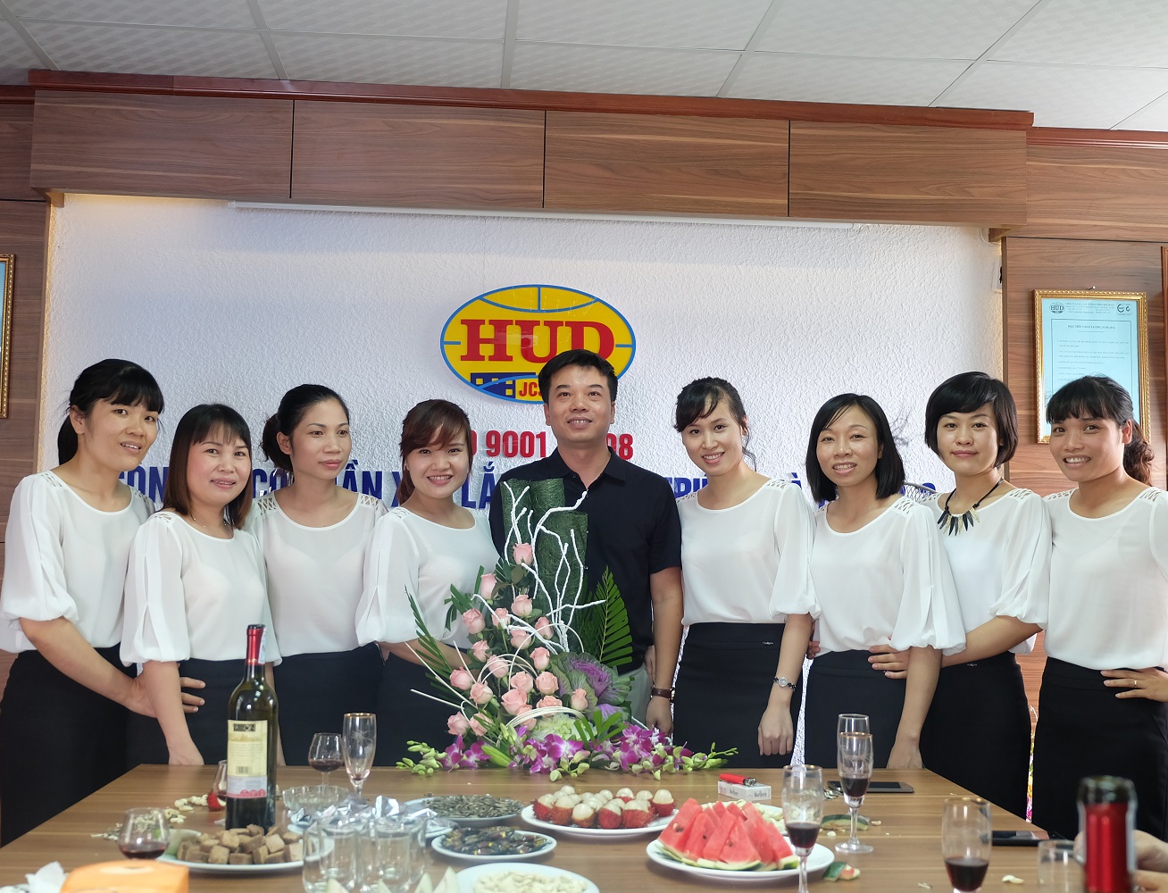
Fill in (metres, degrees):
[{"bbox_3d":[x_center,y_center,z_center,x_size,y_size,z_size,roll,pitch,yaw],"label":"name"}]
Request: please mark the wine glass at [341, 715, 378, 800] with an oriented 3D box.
[{"bbox_3d":[-0.366,0.523,2.172,0.060,0.173,0.060,1,-4,-4],"label":"wine glass"}]

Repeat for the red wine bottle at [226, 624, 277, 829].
[{"bbox_3d":[-0.501,0.431,2.038,0.078,0.315,0.078,1,-4,-4],"label":"red wine bottle"}]

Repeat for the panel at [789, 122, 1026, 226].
[{"bbox_3d":[0.923,-0.776,3.830,0.689,0.275,0.030,1,-4,-4],"label":"panel"}]

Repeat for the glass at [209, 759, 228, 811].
[{"bbox_3d":[-0.541,0.543,2.064,0.065,0.112,0.065,1,-4,-4],"label":"glass"}]

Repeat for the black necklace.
[{"bbox_3d":[0.844,0.123,2.933,0.150,0.140,0.130,-1,-5,29],"label":"black necklace"}]

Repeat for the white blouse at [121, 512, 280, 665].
[{"bbox_3d":[-0.804,0.296,2.813,0.340,0.340,0.230,3,-4,-24],"label":"white blouse"}]

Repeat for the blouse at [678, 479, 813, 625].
[{"bbox_3d":[0.343,0.238,3.027,0.370,0.330,0.250,-1,-4,23],"label":"blouse"}]

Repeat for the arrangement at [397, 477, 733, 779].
[{"bbox_3d":[-0.030,0.347,2.587,0.630,0.570,0.340,1,-4,-4],"label":"arrangement"}]

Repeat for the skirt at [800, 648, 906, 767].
[{"bbox_3d":[0.599,0.713,2.891,0.290,0.540,0.220,0,-4,18],"label":"skirt"}]

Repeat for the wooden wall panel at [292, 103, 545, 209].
[{"bbox_3d":[-0.459,-0.806,3.726,0.695,0.273,0.030,1,-4,-4],"label":"wooden wall panel"}]

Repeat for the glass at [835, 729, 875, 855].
[{"bbox_3d":[0.409,0.519,2.020,0.058,0.168,0.058,1,-4,-4],"label":"glass"}]

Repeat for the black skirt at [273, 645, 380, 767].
[{"bbox_3d":[-0.576,0.715,2.922,0.300,0.540,0.220,2,-4,-10],"label":"black skirt"}]

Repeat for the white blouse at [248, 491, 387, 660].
[{"bbox_3d":[-0.590,0.281,2.951,0.380,0.358,0.260,2,-4,-13],"label":"white blouse"}]

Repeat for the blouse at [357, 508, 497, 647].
[{"bbox_3d":[-0.322,0.292,2.901,0.370,0.317,0.260,3,-5,-31],"label":"blouse"}]

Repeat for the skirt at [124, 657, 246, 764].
[{"bbox_3d":[-0.805,0.716,2.784,0.310,0.540,0.220,3,-4,-24],"label":"skirt"}]

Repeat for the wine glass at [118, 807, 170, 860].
[{"bbox_3d":[-0.556,0.517,1.688,0.065,0.112,0.065,1,-4,-4],"label":"wine glass"}]

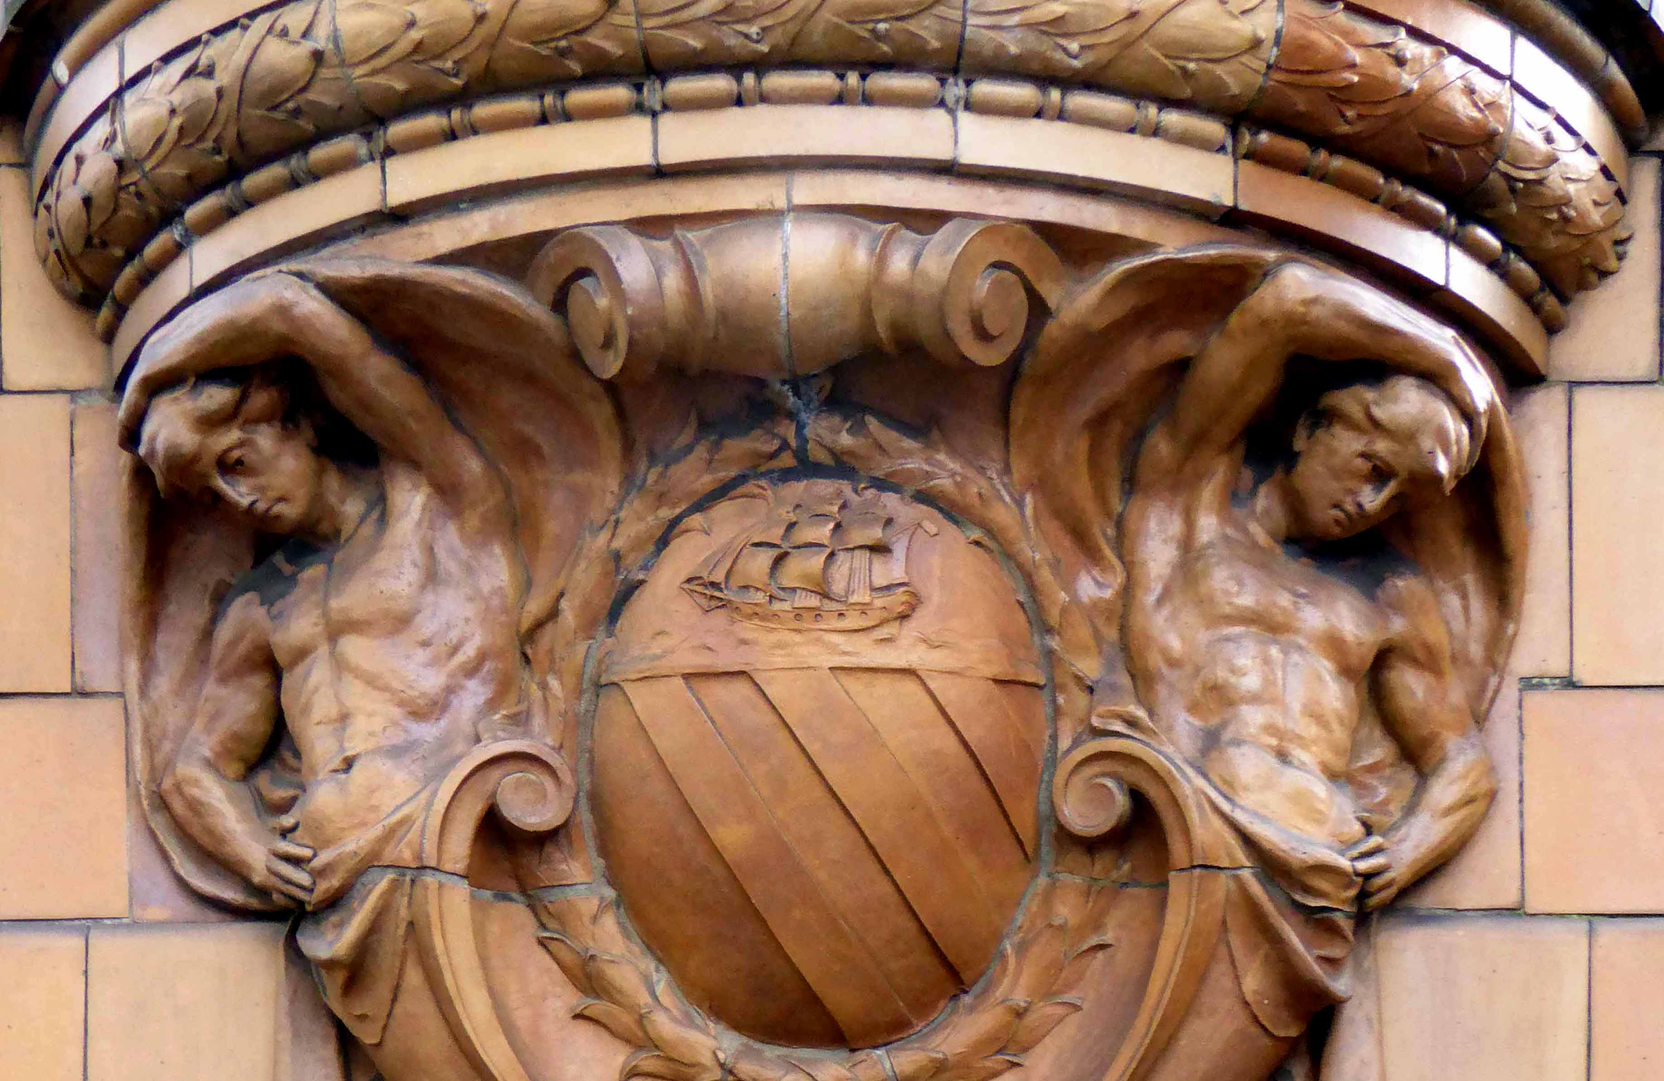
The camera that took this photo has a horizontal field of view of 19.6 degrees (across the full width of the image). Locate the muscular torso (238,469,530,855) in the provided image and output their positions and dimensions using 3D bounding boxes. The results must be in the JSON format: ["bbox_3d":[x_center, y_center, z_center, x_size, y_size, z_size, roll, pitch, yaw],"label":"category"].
[{"bbox_3d":[-0.590,0.152,6.350,0.320,0.500,0.220,-4,-2,28],"label":"muscular torso"}]

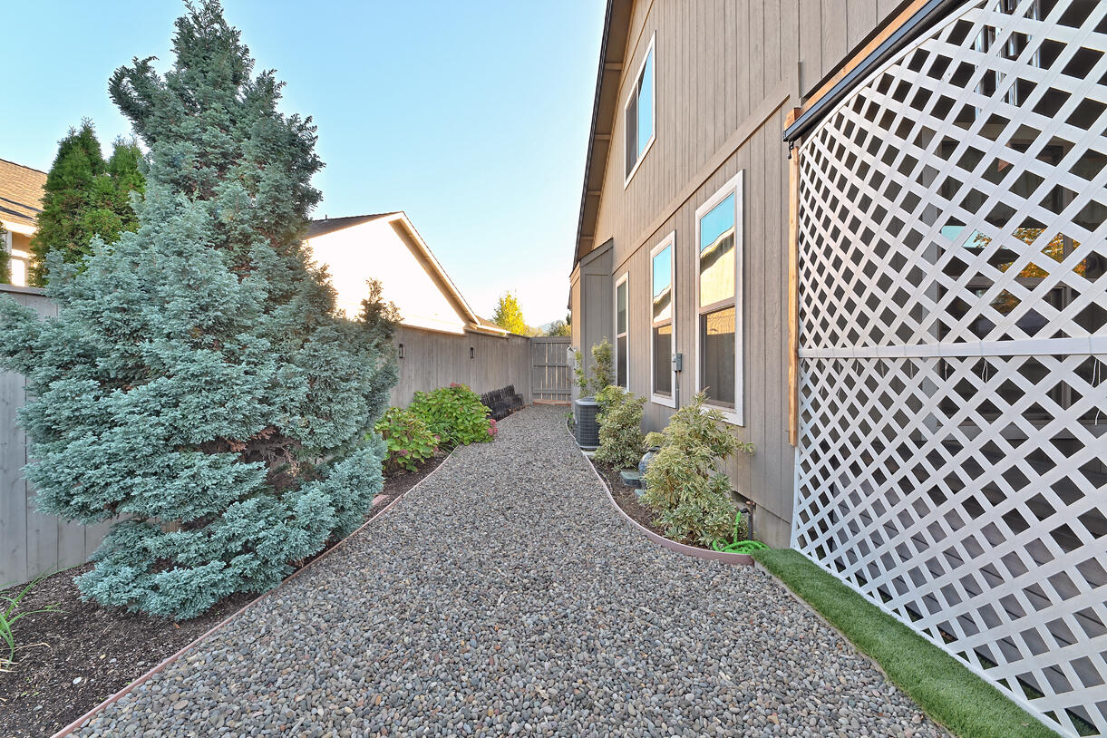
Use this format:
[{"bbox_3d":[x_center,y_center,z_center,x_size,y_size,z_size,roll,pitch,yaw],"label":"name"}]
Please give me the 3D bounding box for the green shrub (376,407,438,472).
[{"bbox_3d":[-1.920,0.875,5.500,0.920,0.760,0.880,0,0,0],"label":"green shrub"}]

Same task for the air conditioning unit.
[{"bbox_3d":[0.680,0.815,6.420,0.720,0.710,0.720,0,0,0],"label":"air conditioning unit"}]

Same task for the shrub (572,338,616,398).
[{"bbox_3d":[0.710,0.320,7.450,0.720,1.620,0.620,0,0,-4],"label":"shrub"}]

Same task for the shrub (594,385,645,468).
[{"bbox_3d":[0.868,0.725,5.650,0.680,0.990,0.680,0,0,-4],"label":"shrub"}]

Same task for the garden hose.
[{"bbox_3d":[1.310,1.150,3.040,0.370,0.240,0.280,0,0,-4],"label":"garden hose"}]

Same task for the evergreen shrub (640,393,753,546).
[{"bbox_3d":[1.120,0.720,3.500,0.800,1.080,0.860,0,0,-4],"label":"evergreen shrub"}]

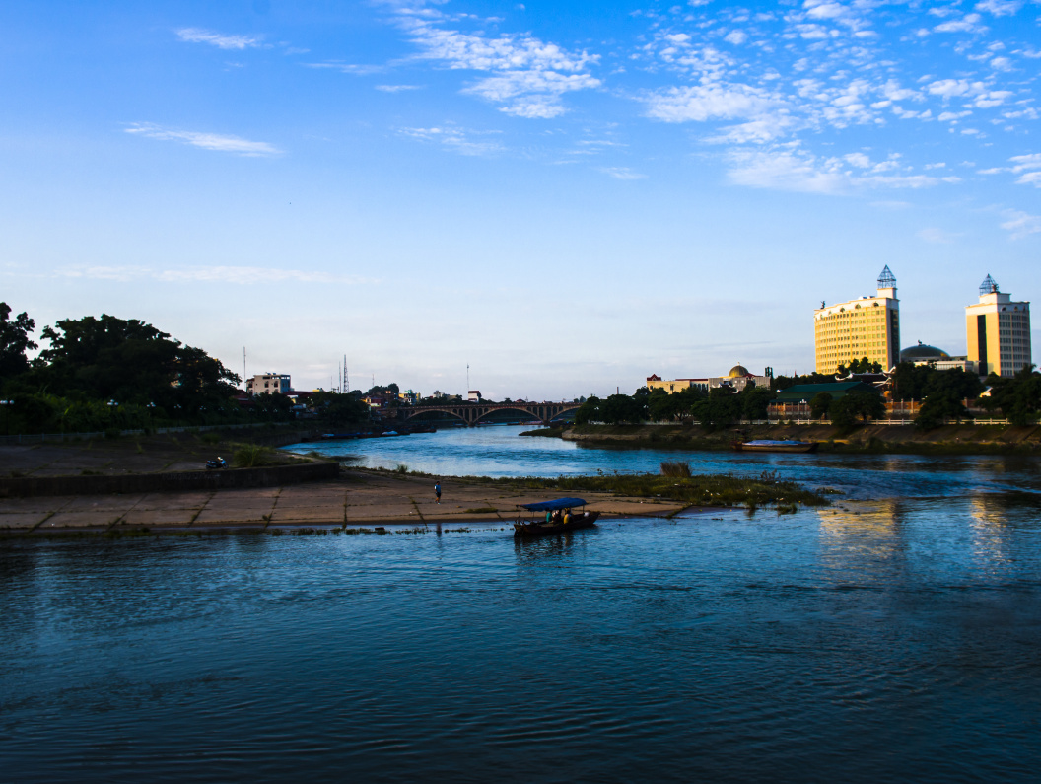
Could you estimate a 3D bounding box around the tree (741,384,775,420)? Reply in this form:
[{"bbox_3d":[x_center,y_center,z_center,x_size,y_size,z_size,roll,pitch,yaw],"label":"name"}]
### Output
[{"bbox_3d":[49.640,2.310,212.000,7.200,8.300,7.000,-1,-1,13],"label":"tree"}]

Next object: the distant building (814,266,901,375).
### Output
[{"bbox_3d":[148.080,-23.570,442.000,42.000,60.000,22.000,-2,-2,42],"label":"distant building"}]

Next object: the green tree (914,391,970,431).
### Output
[{"bbox_3d":[68.810,3.060,166.000,9.300,6.500,8.300,-2,-1,23],"label":"green tree"}]

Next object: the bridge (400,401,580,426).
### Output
[{"bbox_3d":[-10.830,13.200,573.000,118.000,13.000,10.000,-2,-1,18],"label":"bridge"}]

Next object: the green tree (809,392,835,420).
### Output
[{"bbox_3d":[58.060,2.990,196.000,5.000,6.400,5.000,-2,-1,16],"label":"green tree"}]

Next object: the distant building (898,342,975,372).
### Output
[{"bbox_3d":[185.490,-8.620,456.000,35.000,26.000,30.000,-2,-1,18],"label":"distant building"}]

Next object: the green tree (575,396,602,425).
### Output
[{"bbox_3d":[18.860,4.960,284.000,7.900,8.400,7.500,-1,-1,4],"label":"green tree"}]

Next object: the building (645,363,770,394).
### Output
[{"bbox_3d":[68.350,-1.610,370.000,45.000,17.000,25.000,-1,-1,5],"label":"building"}]

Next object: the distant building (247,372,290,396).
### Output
[{"bbox_3d":[-106.110,1.770,430.000,18.500,18.500,15.000,-1,-1,3],"label":"distant building"}]

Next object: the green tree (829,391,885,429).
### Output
[{"bbox_3d":[60.930,3.120,184.000,10.200,6.700,8.800,-2,-1,18],"label":"green tree"}]

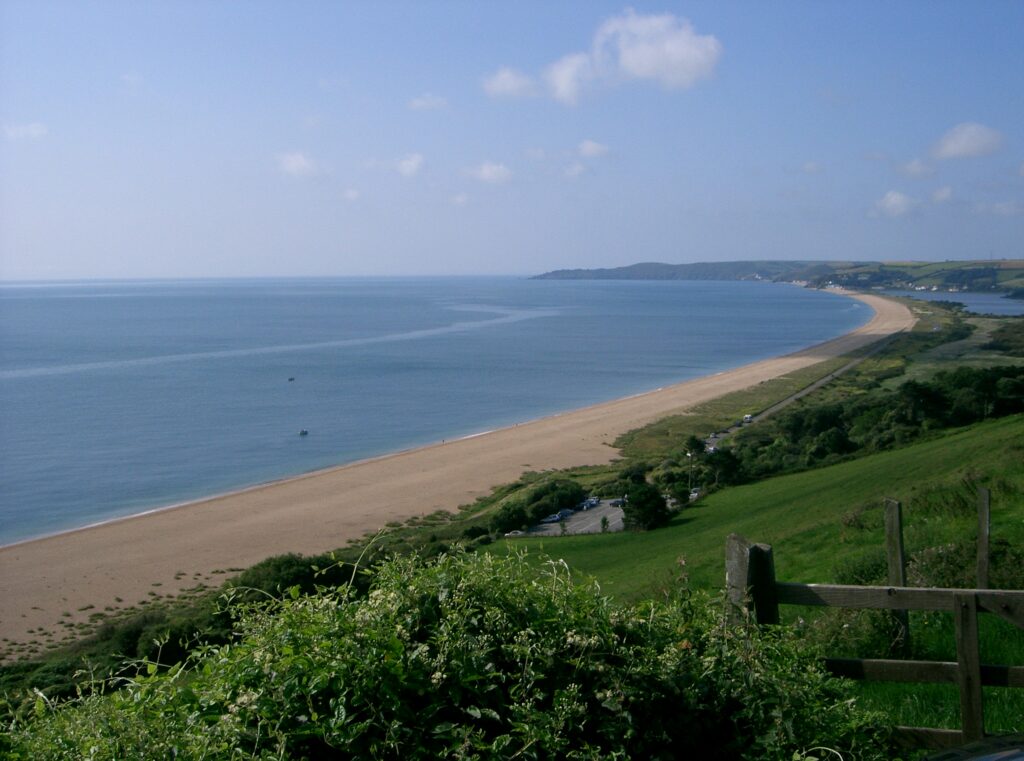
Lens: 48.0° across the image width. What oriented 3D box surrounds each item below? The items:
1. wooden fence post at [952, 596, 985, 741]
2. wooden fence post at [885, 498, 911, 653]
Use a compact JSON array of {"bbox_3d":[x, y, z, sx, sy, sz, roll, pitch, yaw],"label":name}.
[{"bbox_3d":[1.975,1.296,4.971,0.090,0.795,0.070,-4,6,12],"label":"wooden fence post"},{"bbox_3d":[2.591,1.314,7.690,0.090,1.082,0.090,-2,6,30],"label":"wooden fence post"}]

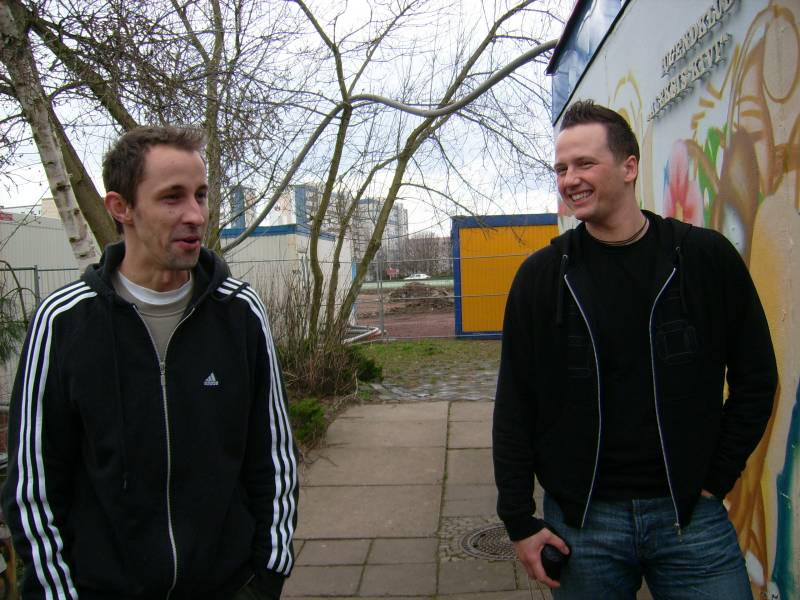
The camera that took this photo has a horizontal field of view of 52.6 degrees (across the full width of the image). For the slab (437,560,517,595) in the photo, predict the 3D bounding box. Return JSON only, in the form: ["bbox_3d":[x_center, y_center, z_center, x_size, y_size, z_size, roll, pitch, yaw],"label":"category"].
[{"bbox_3d":[0.402,1.455,4.165,0.400,0.060,0.410,-2,2,4],"label":"slab"}]

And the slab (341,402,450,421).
[{"bbox_3d":[-0.065,1.282,8.977,1.205,0.080,1.130,-2,2,4],"label":"slab"}]

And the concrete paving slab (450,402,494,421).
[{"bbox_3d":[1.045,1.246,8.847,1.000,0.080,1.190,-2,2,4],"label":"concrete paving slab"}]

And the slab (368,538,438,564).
[{"bbox_3d":[0.020,1.451,4.586,0.395,0.060,0.405,-2,2,4],"label":"slab"}]

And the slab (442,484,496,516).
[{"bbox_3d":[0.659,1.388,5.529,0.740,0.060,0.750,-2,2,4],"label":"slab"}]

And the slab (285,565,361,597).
[{"bbox_3d":[-0.398,1.483,4.191,0.390,0.060,0.405,-2,2,4],"label":"slab"}]

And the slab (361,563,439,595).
[{"bbox_3d":[-0.002,1.470,4.164,0.395,0.060,0.410,-2,2,4],"label":"slab"}]

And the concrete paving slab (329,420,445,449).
[{"bbox_3d":[-0.149,1.334,7.801,1.205,0.080,1.230,-2,2,4],"label":"concrete paving slab"}]

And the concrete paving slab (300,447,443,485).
[{"bbox_3d":[-0.240,1.388,6.586,1.195,0.080,1.200,-2,2,4],"label":"concrete paving slab"}]

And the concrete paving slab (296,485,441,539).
[{"bbox_3d":[-0.327,1.440,5.403,1.190,0.080,1.165,-2,2,4],"label":"concrete paving slab"}]

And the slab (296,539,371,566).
[{"bbox_3d":[-0.376,1.465,4.607,0.395,0.060,0.410,-2,2,4],"label":"slab"}]

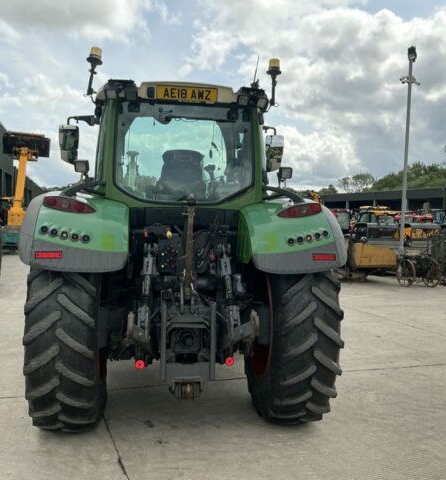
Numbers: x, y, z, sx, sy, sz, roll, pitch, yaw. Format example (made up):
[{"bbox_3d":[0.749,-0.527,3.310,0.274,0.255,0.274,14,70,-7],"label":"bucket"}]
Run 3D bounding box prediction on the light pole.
[{"bbox_3d":[6.790,-2.899,19.000,0.700,8.400,0.500,3,2,20],"label":"light pole"}]

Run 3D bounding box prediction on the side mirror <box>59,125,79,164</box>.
[{"bbox_3d":[-1.696,-1.057,5.720,0.220,0.450,0.120,0,2,-22],"label":"side mirror"}]

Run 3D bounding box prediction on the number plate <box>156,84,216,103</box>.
[{"bbox_3d":[-0.297,-1.230,4.363,0.520,0.112,0.012,1,2,-9],"label":"number plate"}]

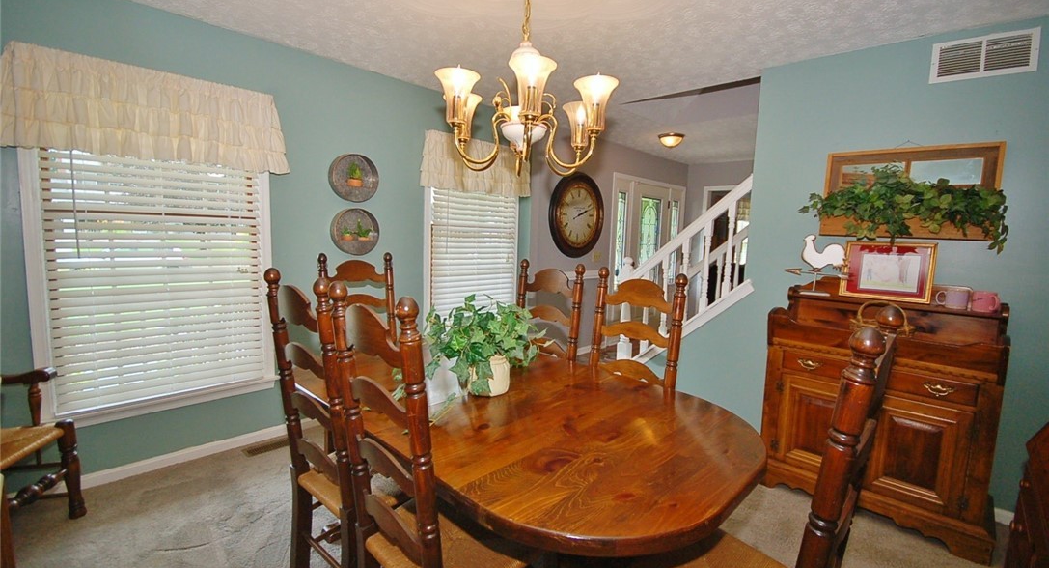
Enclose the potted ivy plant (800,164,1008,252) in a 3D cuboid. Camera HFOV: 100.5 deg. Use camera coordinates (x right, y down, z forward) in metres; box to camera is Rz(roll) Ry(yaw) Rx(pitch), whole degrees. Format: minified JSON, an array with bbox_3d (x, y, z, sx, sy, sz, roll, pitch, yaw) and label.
[{"bbox_3d":[1.926,-0.405,2.291,0.820,0.440,0.220,8,9,40],"label":"potted ivy plant"}]

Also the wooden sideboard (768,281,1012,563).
[{"bbox_3d":[1.825,0.578,2.293,0.890,1.160,0.480,8,9,40],"label":"wooden sideboard"}]

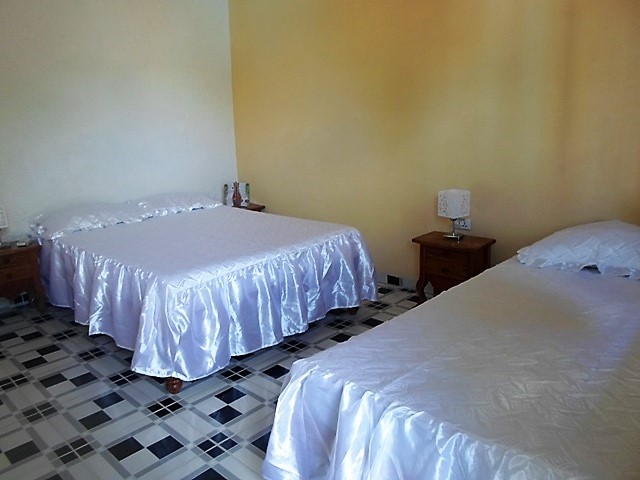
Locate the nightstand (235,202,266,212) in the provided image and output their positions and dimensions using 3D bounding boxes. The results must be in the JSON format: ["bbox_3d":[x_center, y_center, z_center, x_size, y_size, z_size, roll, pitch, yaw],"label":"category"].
[{"bbox_3d":[-0.863,-0.076,4.817,0.353,0.533,0.462,11,17,41],"label":"nightstand"}]

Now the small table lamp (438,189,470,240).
[{"bbox_3d":[0.942,-0.184,3.237,0.147,0.330,0.147,11,17,41],"label":"small table lamp"}]

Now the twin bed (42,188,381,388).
[{"bbox_3d":[-0.894,0.186,3.401,2.003,0.538,1.663,11,17,41],"label":"twin bed"}]

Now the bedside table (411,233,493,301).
[{"bbox_3d":[0.924,0.259,3.238,0.466,0.533,0.340,11,17,41],"label":"bedside table"}]

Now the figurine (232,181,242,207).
[{"bbox_3d":[-0.859,-0.470,4.779,0.088,0.252,0.088,11,17,41],"label":"figurine"}]

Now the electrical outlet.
[{"bbox_3d":[1.031,-0.111,3.316,0.120,0.071,0.015,11,17,41],"label":"electrical outlet"}]

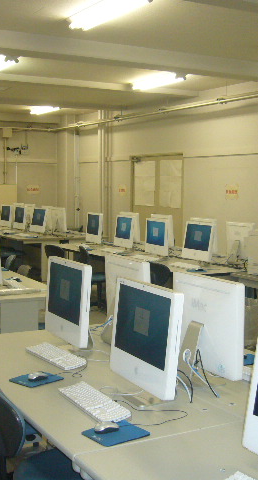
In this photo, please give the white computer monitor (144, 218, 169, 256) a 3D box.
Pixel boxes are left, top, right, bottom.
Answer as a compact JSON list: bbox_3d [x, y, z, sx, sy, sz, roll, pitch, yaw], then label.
[{"bbox_3d":[0.393,-0.004,7.714,0.190,0.472,0.493,-2,6,-27],"label":"white computer monitor"}]

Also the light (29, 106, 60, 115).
[{"bbox_3d":[-1.635,-2.557,12.682,0.220,0.100,1.250,-2,6,-28],"label":"light"}]

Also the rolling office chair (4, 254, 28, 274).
[{"bbox_3d":[-1.433,0.529,7.238,0.570,0.790,0.550,-3,6,-29],"label":"rolling office chair"}]

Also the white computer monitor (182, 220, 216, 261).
[{"bbox_3d":[0.767,0.050,6.875,0.180,0.455,0.490,-2,6,-28],"label":"white computer monitor"}]

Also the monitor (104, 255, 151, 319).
[{"bbox_3d":[-0.033,0.350,3.750,0.180,0.480,0.490,-2,6,-27],"label":"monitor"}]

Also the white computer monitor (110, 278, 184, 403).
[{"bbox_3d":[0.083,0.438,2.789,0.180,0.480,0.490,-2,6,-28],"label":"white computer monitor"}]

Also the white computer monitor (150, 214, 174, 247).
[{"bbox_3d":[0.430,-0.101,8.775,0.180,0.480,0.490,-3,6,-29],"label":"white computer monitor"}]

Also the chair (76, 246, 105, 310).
[{"bbox_3d":[-0.403,0.486,8.326,0.570,0.740,0.550,0,5,-4],"label":"chair"}]

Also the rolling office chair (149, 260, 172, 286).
[{"bbox_3d":[0.528,0.627,6.650,0.570,0.810,0.560,-2,5,-29],"label":"rolling office chair"}]

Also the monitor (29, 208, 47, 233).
[{"bbox_3d":[-1.522,-0.314,11.259,0.185,0.472,0.493,-3,6,-33],"label":"monitor"}]

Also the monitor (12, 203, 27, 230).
[{"bbox_3d":[-2.024,-0.416,12.108,0.180,0.480,0.490,-3,6,-30],"label":"monitor"}]

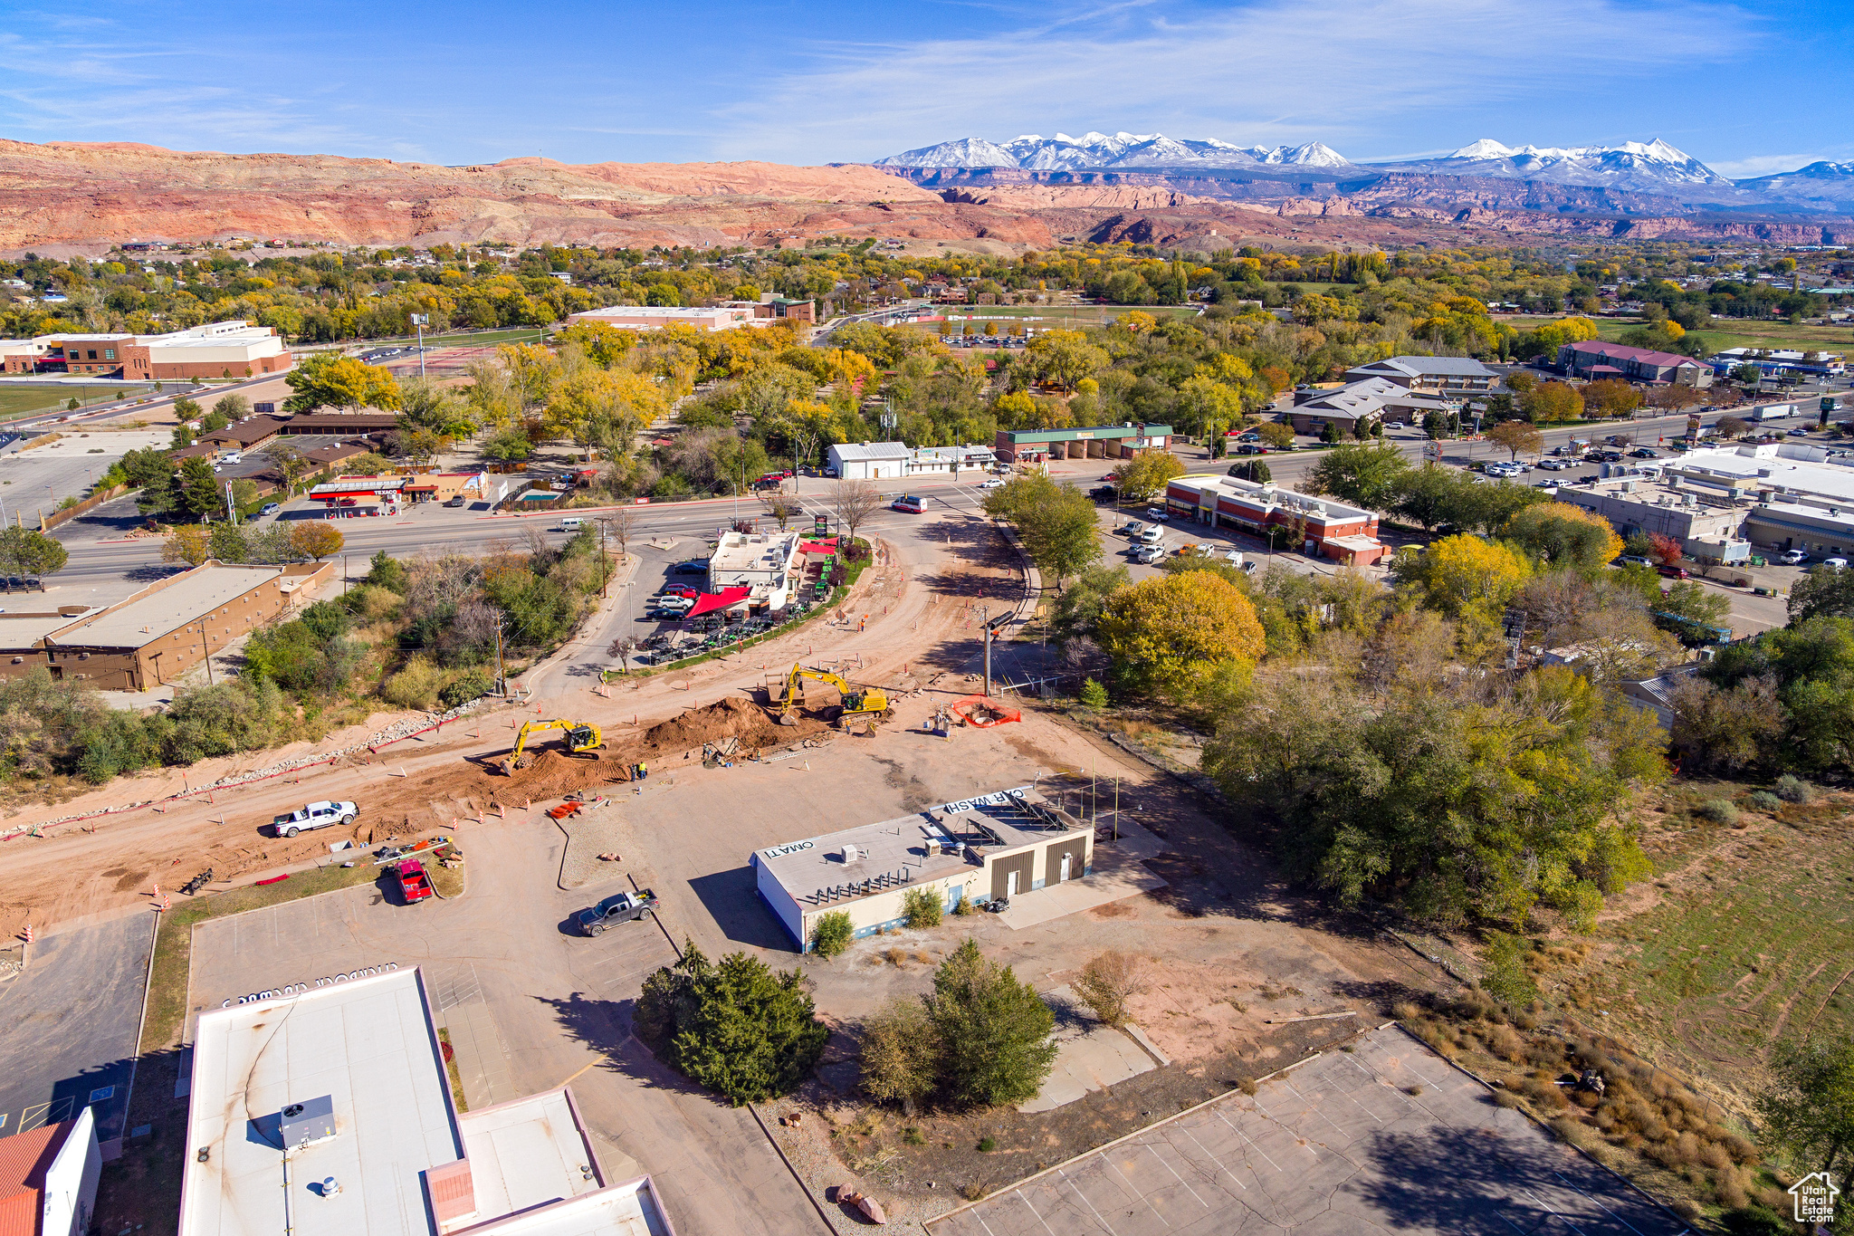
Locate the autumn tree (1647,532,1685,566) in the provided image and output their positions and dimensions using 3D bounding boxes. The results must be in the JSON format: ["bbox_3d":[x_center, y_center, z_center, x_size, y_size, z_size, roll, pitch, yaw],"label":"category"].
[{"bbox_3d":[115.402,-10.748,184.724,5.200,5.400,5.200,1,17,0],"label":"autumn tree"}]

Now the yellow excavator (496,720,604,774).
[{"bbox_3d":[-35.860,11.560,113.360,9.800,4.500,3.700,-9,20,-30],"label":"yellow excavator"}]

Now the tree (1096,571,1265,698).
[{"bbox_3d":[27.688,1.711,128.963,17.800,13.200,17.000,1,17,0],"label":"tree"}]

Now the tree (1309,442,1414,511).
[{"bbox_3d":[78.447,-24.652,213.495,17.000,13.000,15.500,1,17,0],"label":"tree"}]

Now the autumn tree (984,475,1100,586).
[{"bbox_3d":[16.832,-12.923,172.312,16.500,15.000,16.000,1,17,0],"label":"autumn tree"}]

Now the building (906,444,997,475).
[{"bbox_3d":[4.490,-34.010,253.330,19.300,4.500,9.000,-7,19,-23],"label":"building"}]

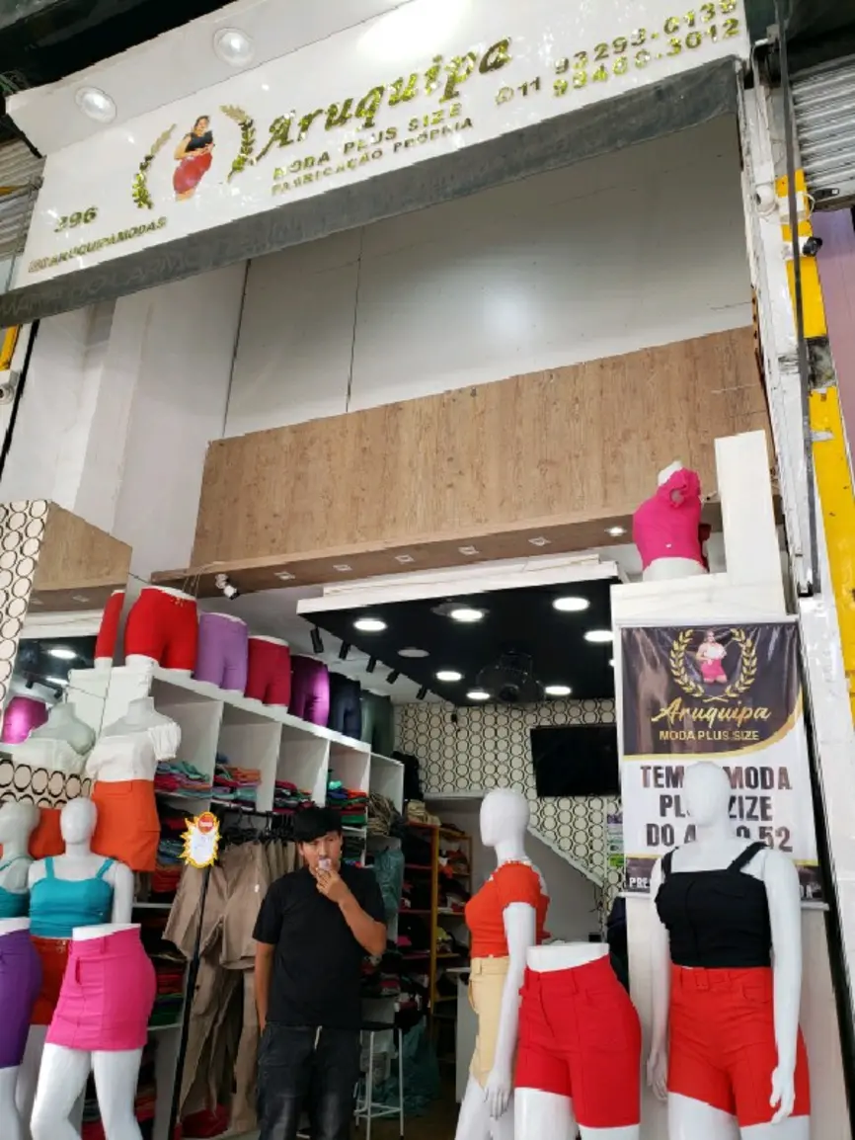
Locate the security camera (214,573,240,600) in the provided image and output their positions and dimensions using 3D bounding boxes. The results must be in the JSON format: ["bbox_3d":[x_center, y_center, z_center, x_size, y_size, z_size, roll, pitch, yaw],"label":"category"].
[{"bbox_3d":[-1.214,0.102,5.191,0.150,0.150,0.100,20,-27,-39],"label":"security camera"}]

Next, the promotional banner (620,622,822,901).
[{"bbox_3d":[1.262,0.811,3.774,0.780,1.184,0.020,-7,-22,22],"label":"promotional banner"}]

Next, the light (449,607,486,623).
[{"bbox_3d":[0.245,0.283,5.375,0.225,0.035,0.225,2,-21,1],"label":"light"}]

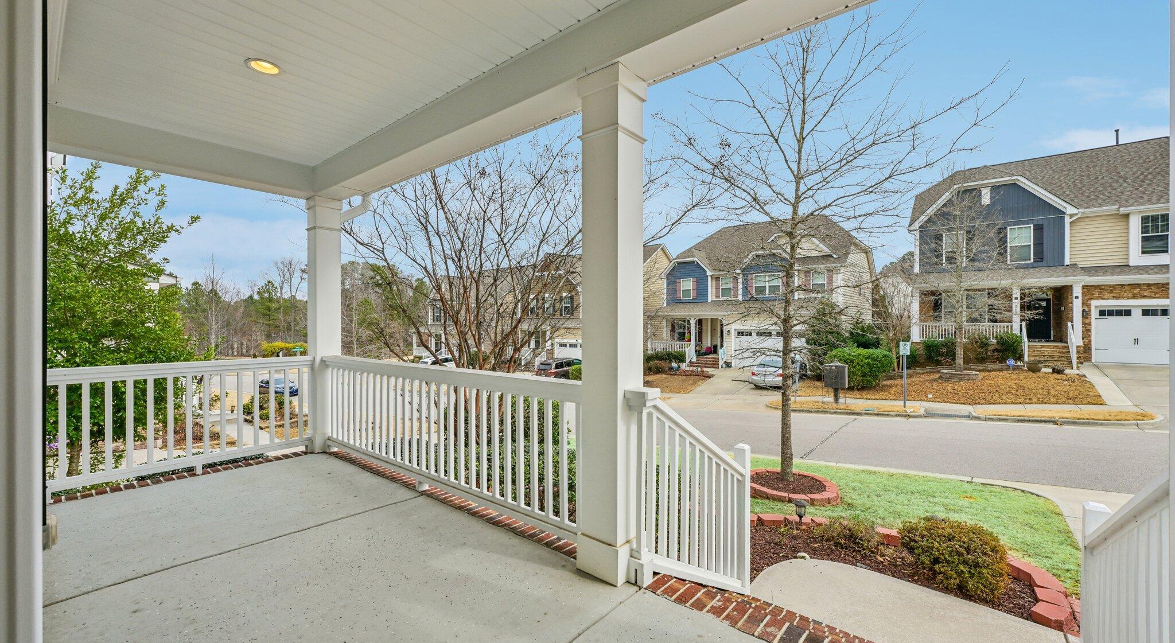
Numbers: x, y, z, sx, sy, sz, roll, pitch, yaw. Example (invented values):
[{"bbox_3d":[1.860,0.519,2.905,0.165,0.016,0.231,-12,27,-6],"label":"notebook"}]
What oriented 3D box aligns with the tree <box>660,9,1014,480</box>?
[{"bbox_3d":[3.850,-1.400,7.500,5.400,8.000,5.100,0,0,38],"label":"tree"}]

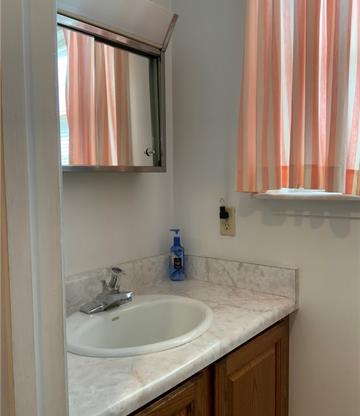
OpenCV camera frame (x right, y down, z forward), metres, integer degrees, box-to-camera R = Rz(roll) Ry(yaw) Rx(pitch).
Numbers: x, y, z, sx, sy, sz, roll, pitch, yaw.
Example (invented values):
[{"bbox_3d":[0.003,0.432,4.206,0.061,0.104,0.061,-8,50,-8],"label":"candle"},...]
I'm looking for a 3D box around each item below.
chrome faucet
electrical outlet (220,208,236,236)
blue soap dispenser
[{"bbox_3d":[-0.214,0.259,1.270,0.147,0.133,0.157,3,5,40],"label":"chrome faucet"},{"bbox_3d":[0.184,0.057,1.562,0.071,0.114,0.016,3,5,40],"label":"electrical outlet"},{"bbox_3d":[-0.011,0.196,1.670,0.062,0.203,0.056,-2,4,-22],"label":"blue soap dispenser"}]

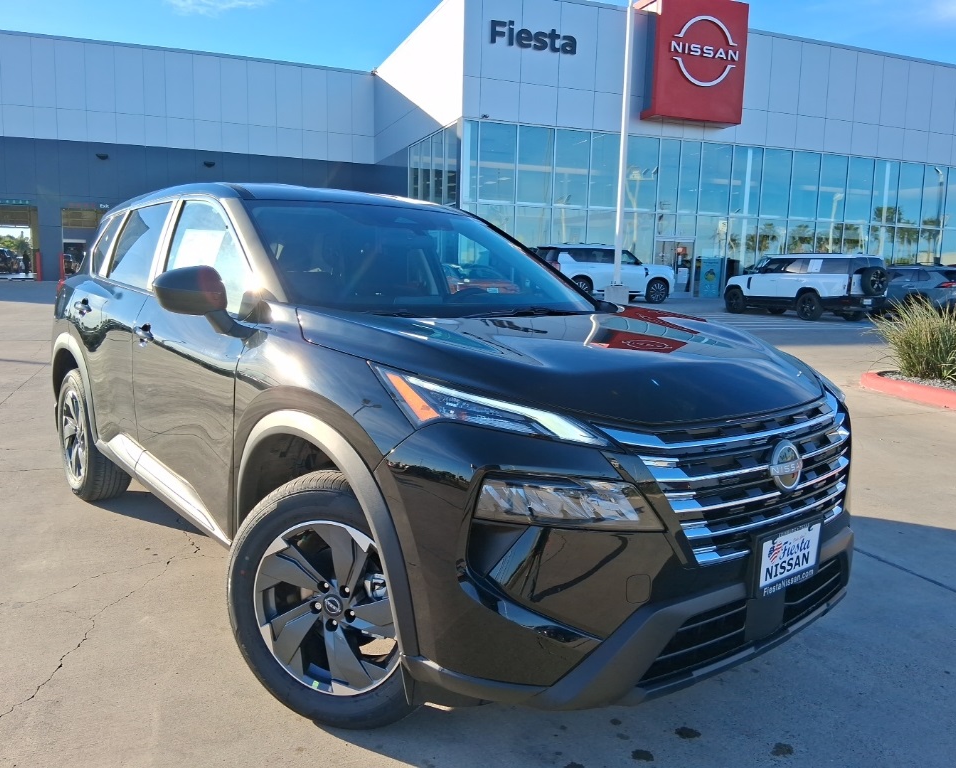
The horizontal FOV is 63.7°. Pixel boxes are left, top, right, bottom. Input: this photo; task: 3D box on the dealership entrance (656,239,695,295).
[{"bbox_3d":[8.038,-4.741,31.300,1.880,2.360,0.200,-2,8,-21],"label":"dealership entrance"}]

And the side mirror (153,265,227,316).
[{"bbox_3d":[-0.910,-0.298,2.443,0.250,0.165,0.170,-5,11,-40],"label":"side mirror"}]

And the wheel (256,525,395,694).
[{"bbox_3d":[-0.388,0.627,2.248,0.500,0.500,0.190,5,7,20],"label":"wheel"}]

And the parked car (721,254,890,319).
[{"bbox_3d":[10.470,-3.160,25.000,2.030,1.970,5.330,-3,9,-28],"label":"parked car"}]

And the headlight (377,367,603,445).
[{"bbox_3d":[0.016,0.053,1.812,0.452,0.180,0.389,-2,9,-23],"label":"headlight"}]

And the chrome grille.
[{"bbox_3d":[0.742,0.233,2.039,1.080,0.340,0.220,-5,11,-40],"label":"chrome grille"}]

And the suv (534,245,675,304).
[{"bbox_3d":[4.379,-3.834,26.762,5.280,1.940,2.080,-2,8,-21],"label":"suv"}]

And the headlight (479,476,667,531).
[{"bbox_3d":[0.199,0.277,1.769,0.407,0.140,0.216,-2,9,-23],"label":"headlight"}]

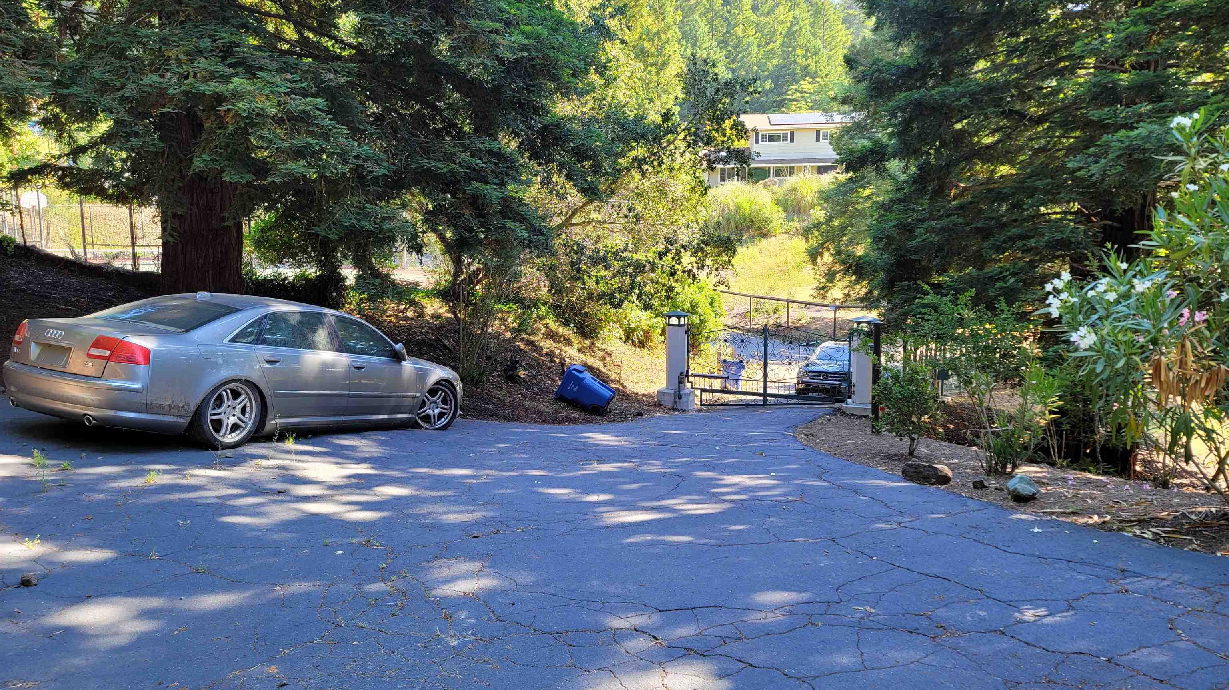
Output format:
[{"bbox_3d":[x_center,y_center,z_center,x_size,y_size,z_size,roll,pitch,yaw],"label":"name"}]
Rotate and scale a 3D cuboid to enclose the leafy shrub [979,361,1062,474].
[{"bbox_3d":[4.708,0.852,10.300,0.960,1.310,0.900,1,3,24],"label":"leafy shrub"}]

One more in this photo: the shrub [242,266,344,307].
[{"bbox_3d":[-5.734,-1.000,15.800,1.850,0.850,1.100,0,2,-11],"label":"shrub"}]

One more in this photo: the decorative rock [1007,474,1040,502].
[{"bbox_3d":[4.032,1.410,8.750,0.340,0.250,0.320,1,3,24],"label":"decorative rock"}]

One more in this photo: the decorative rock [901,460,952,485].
[{"bbox_3d":[3.368,1.379,9.550,0.550,0.240,0.370,1,3,17],"label":"decorative rock"}]

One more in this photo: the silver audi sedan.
[{"bbox_3d":[-3.681,0.199,9.873,1.900,1.420,5.090,7,1,27],"label":"silver audi sedan"}]

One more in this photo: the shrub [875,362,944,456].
[{"bbox_3d":[3.985,0.863,12.000,0.950,1.280,0.950,1,3,18],"label":"shrub"}]

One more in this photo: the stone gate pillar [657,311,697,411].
[{"bbox_3d":[1.357,0.344,19.300,0.720,2.170,0.720,0,2,11],"label":"stone gate pillar"}]

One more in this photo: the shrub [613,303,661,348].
[{"bbox_3d":[0.559,-0.488,22.000,1.200,1.120,1.100,0,2,0],"label":"shrub"}]

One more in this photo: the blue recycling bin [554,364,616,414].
[{"bbox_3d":[-0.574,0.866,17.400,1.060,0.760,0.620,23,-3,19],"label":"blue recycling bin"}]

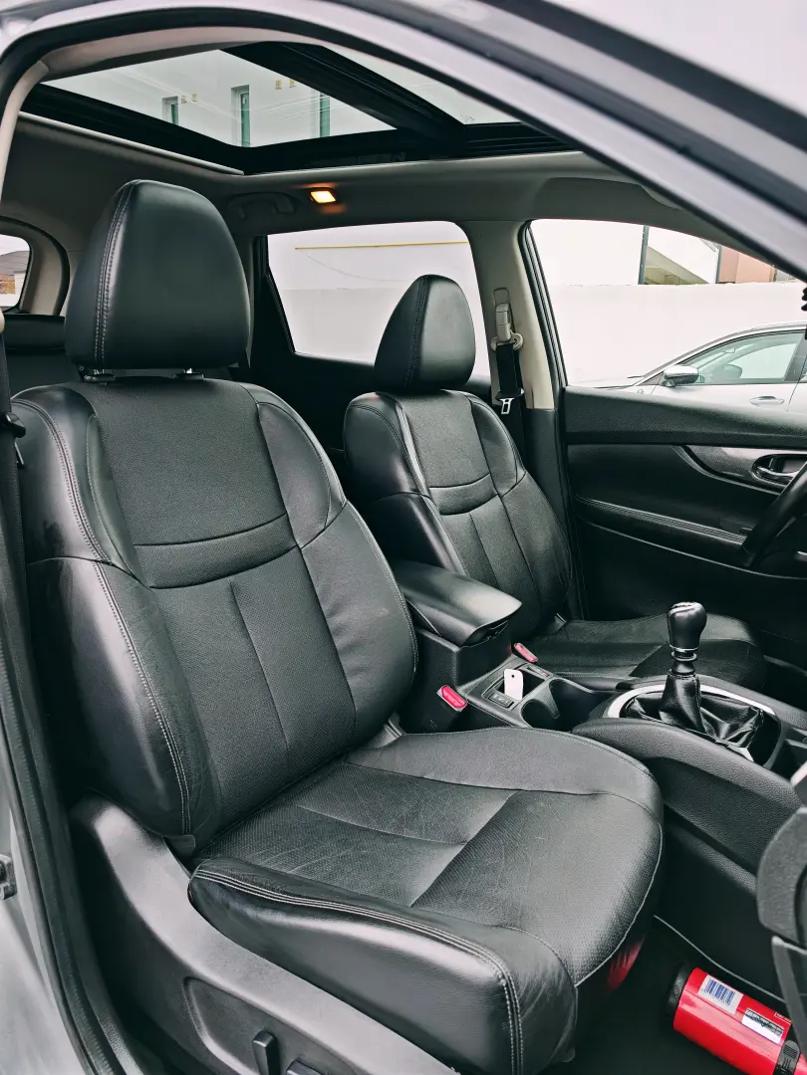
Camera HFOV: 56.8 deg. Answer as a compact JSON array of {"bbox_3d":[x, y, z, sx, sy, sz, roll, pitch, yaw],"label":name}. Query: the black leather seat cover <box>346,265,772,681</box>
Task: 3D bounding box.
[{"bbox_3d":[0.313,-0.032,1.542,0.810,1.000,0.540,8,12,30],"label":"black leather seat cover"}]

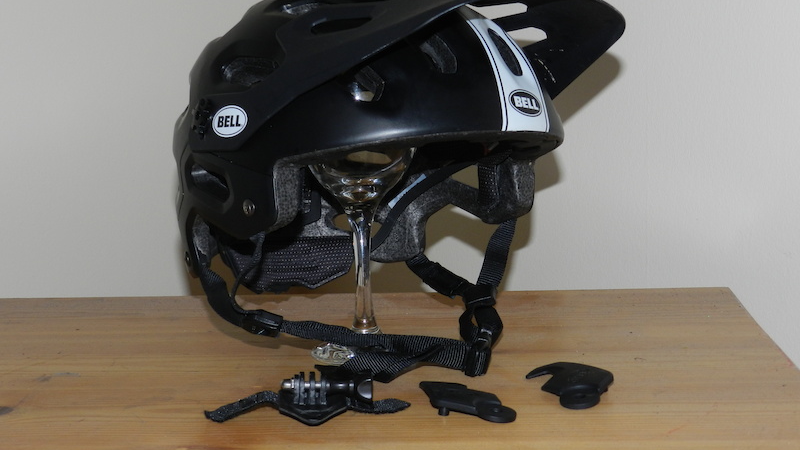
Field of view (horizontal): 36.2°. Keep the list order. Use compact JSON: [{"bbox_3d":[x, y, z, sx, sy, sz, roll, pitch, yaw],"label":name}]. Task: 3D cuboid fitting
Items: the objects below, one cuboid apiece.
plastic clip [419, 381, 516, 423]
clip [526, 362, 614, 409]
[{"bbox_3d":[0.036,0.098,0.678,0.065,0.011,0.029,5,13,30],"label":"plastic clip"},{"bbox_3d":[0.097,0.091,0.704,0.047,0.012,0.050,6,14,33],"label":"clip"}]

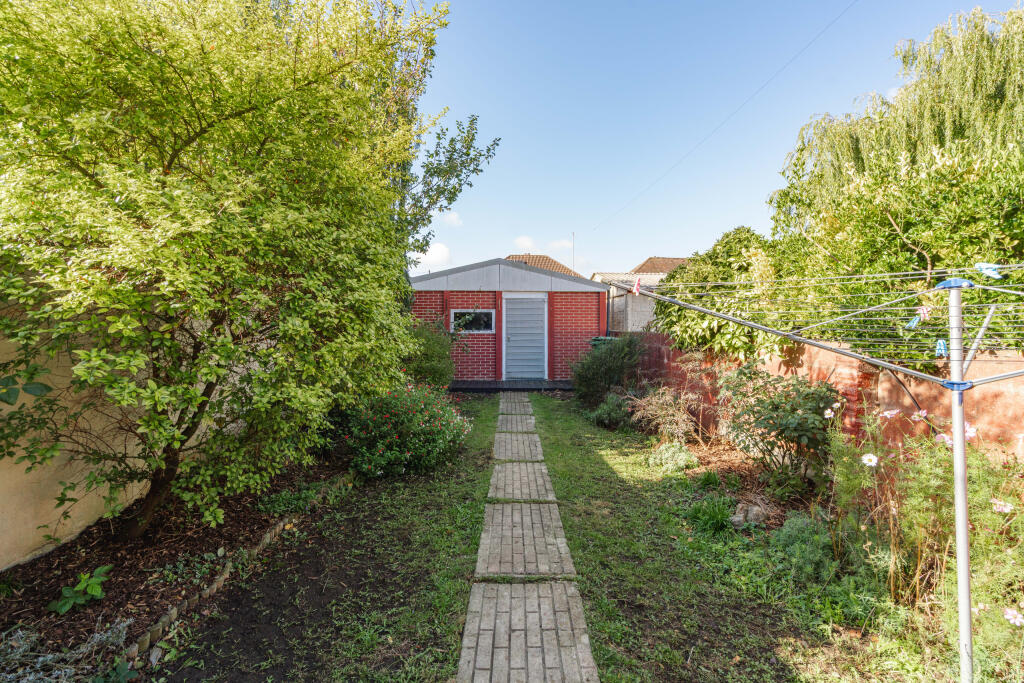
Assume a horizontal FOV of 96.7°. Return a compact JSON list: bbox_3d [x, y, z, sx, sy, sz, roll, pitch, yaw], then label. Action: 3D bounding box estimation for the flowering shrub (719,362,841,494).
[{"bbox_3d":[2.410,0.740,4.160,0.980,1.090,0.950,0,2,0],"label":"flowering shrub"}]

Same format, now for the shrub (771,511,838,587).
[{"bbox_3d":[1.690,1.177,2.640,0.340,0.330,0.340,0,2,0],"label":"shrub"}]

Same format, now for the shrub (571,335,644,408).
[{"bbox_3d":[1.740,0.507,8.250,1.310,1.250,1.200,0,2,0],"label":"shrub"}]

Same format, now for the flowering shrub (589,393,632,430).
[{"bbox_3d":[1.350,0.964,6.330,0.570,0.480,0.520,0,2,0],"label":"flowering shrub"}]

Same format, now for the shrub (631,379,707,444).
[{"bbox_3d":[1.980,0.850,5.780,0.970,0.750,0.850,0,2,0],"label":"shrub"}]

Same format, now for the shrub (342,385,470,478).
[{"bbox_3d":[-1.110,0.862,4.780,1.270,0.800,1.150,0,2,0],"label":"shrub"}]

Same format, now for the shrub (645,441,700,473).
[{"bbox_3d":[1.580,1.142,4.520,0.500,0.260,0.440,0,2,0],"label":"shrub"}]

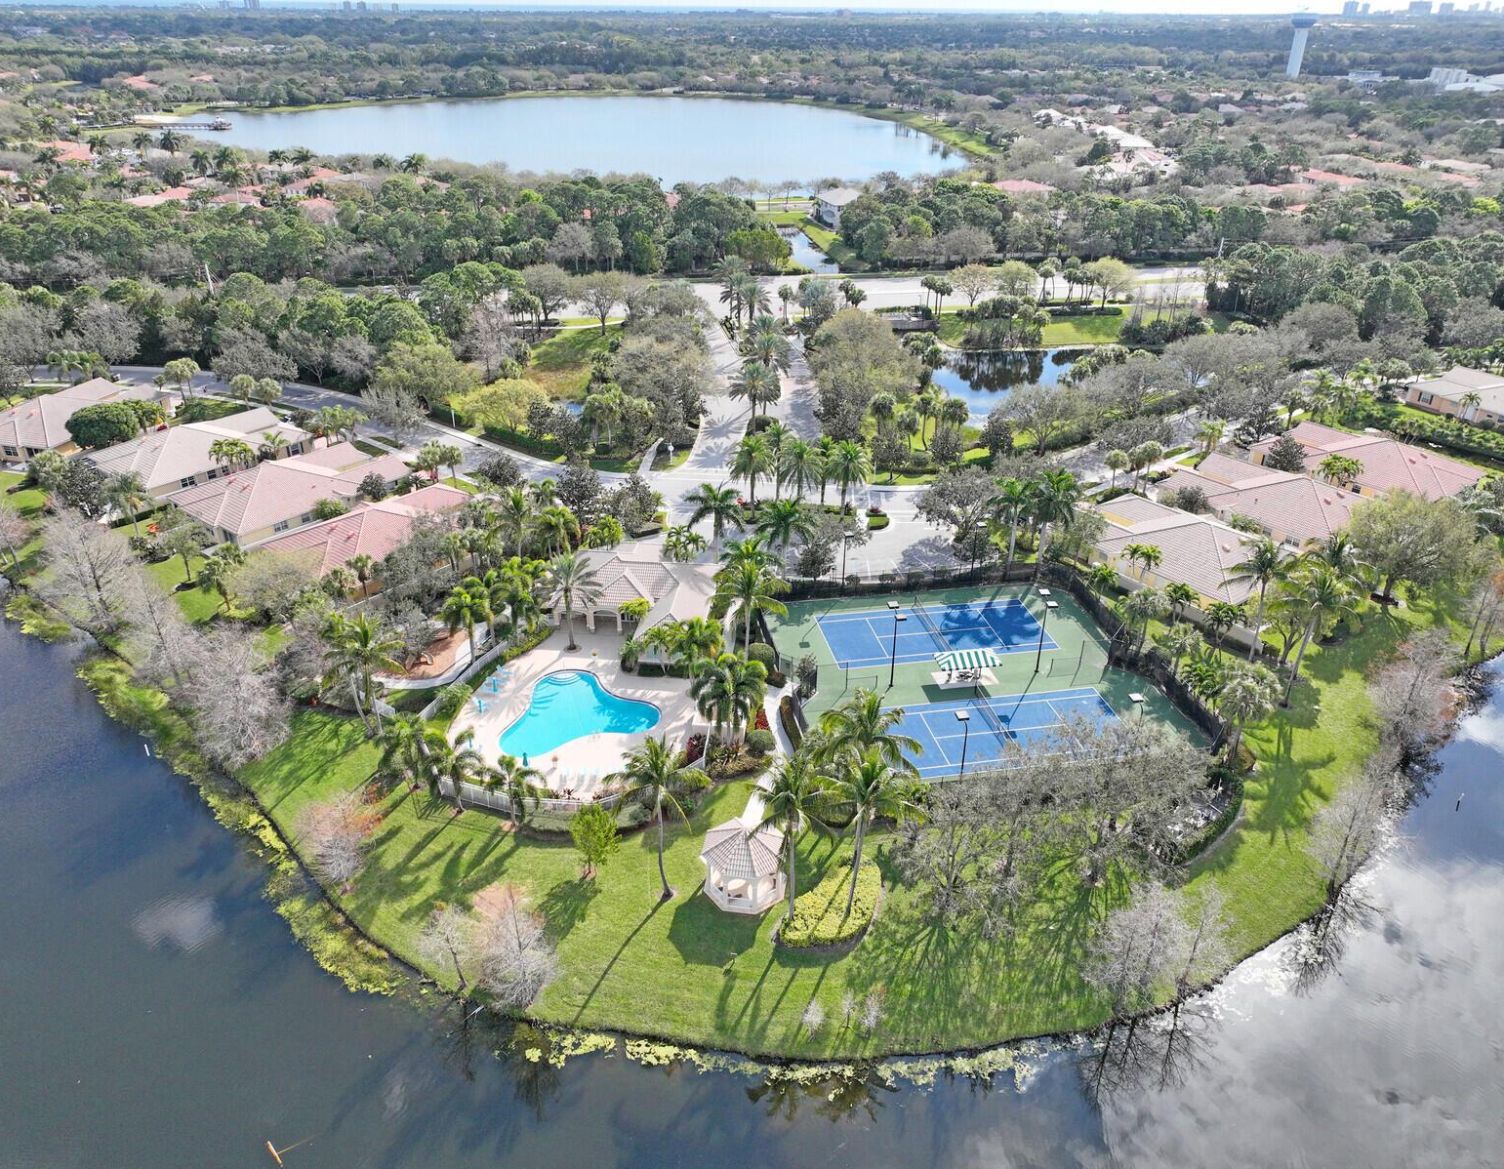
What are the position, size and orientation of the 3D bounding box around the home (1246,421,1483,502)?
[{"bbox_3d":[87.806,-18.020,154.676,18.000,6.600,25.700,-20,35,-34],"label":"home"}]

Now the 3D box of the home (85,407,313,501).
[{"bbox_3d":[-78.411,-20.111,154.299,17.700,6.600,25.800,19,33,30],"label":"home"}]

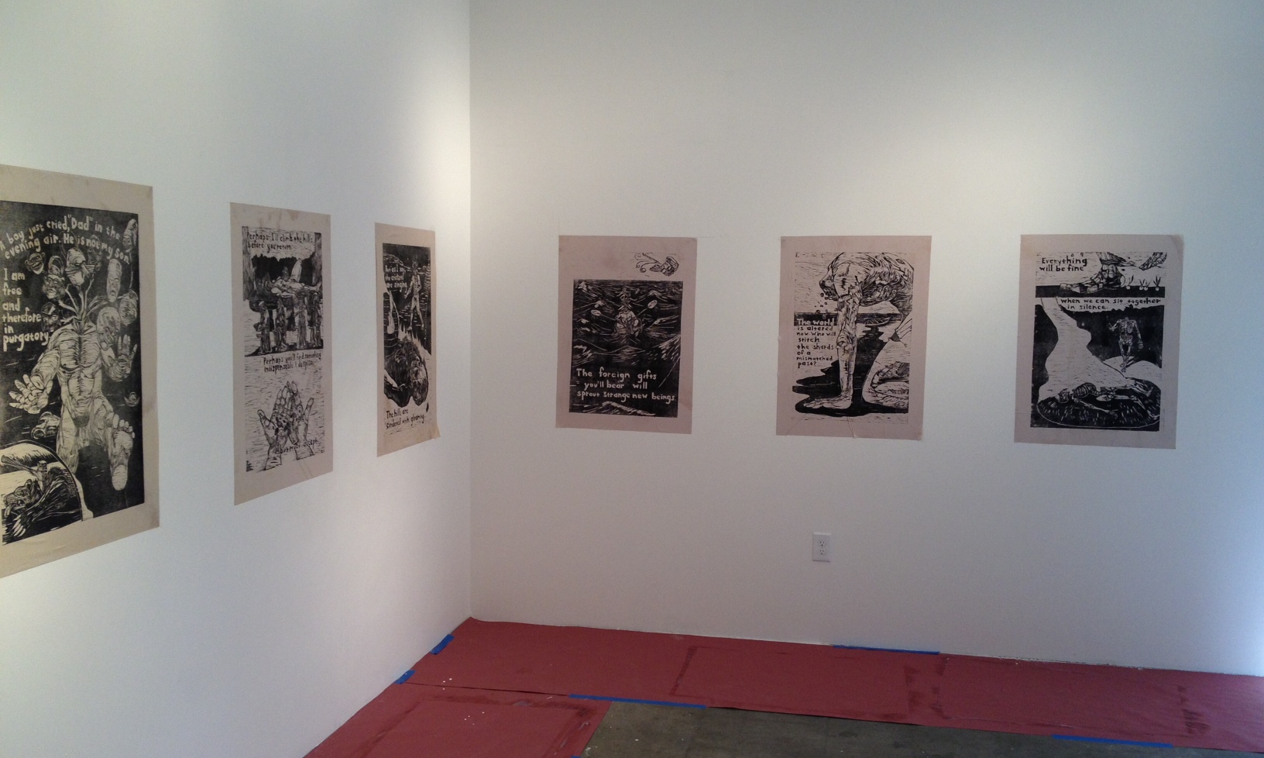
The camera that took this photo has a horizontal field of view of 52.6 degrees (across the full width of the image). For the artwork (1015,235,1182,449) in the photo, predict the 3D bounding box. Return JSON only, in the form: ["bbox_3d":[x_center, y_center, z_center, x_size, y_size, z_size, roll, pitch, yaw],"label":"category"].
[{"bbox_3d":[1.967,-0.158,5.397,0.644,0.890,0.010,1,4,12],"label":"artwork"}]

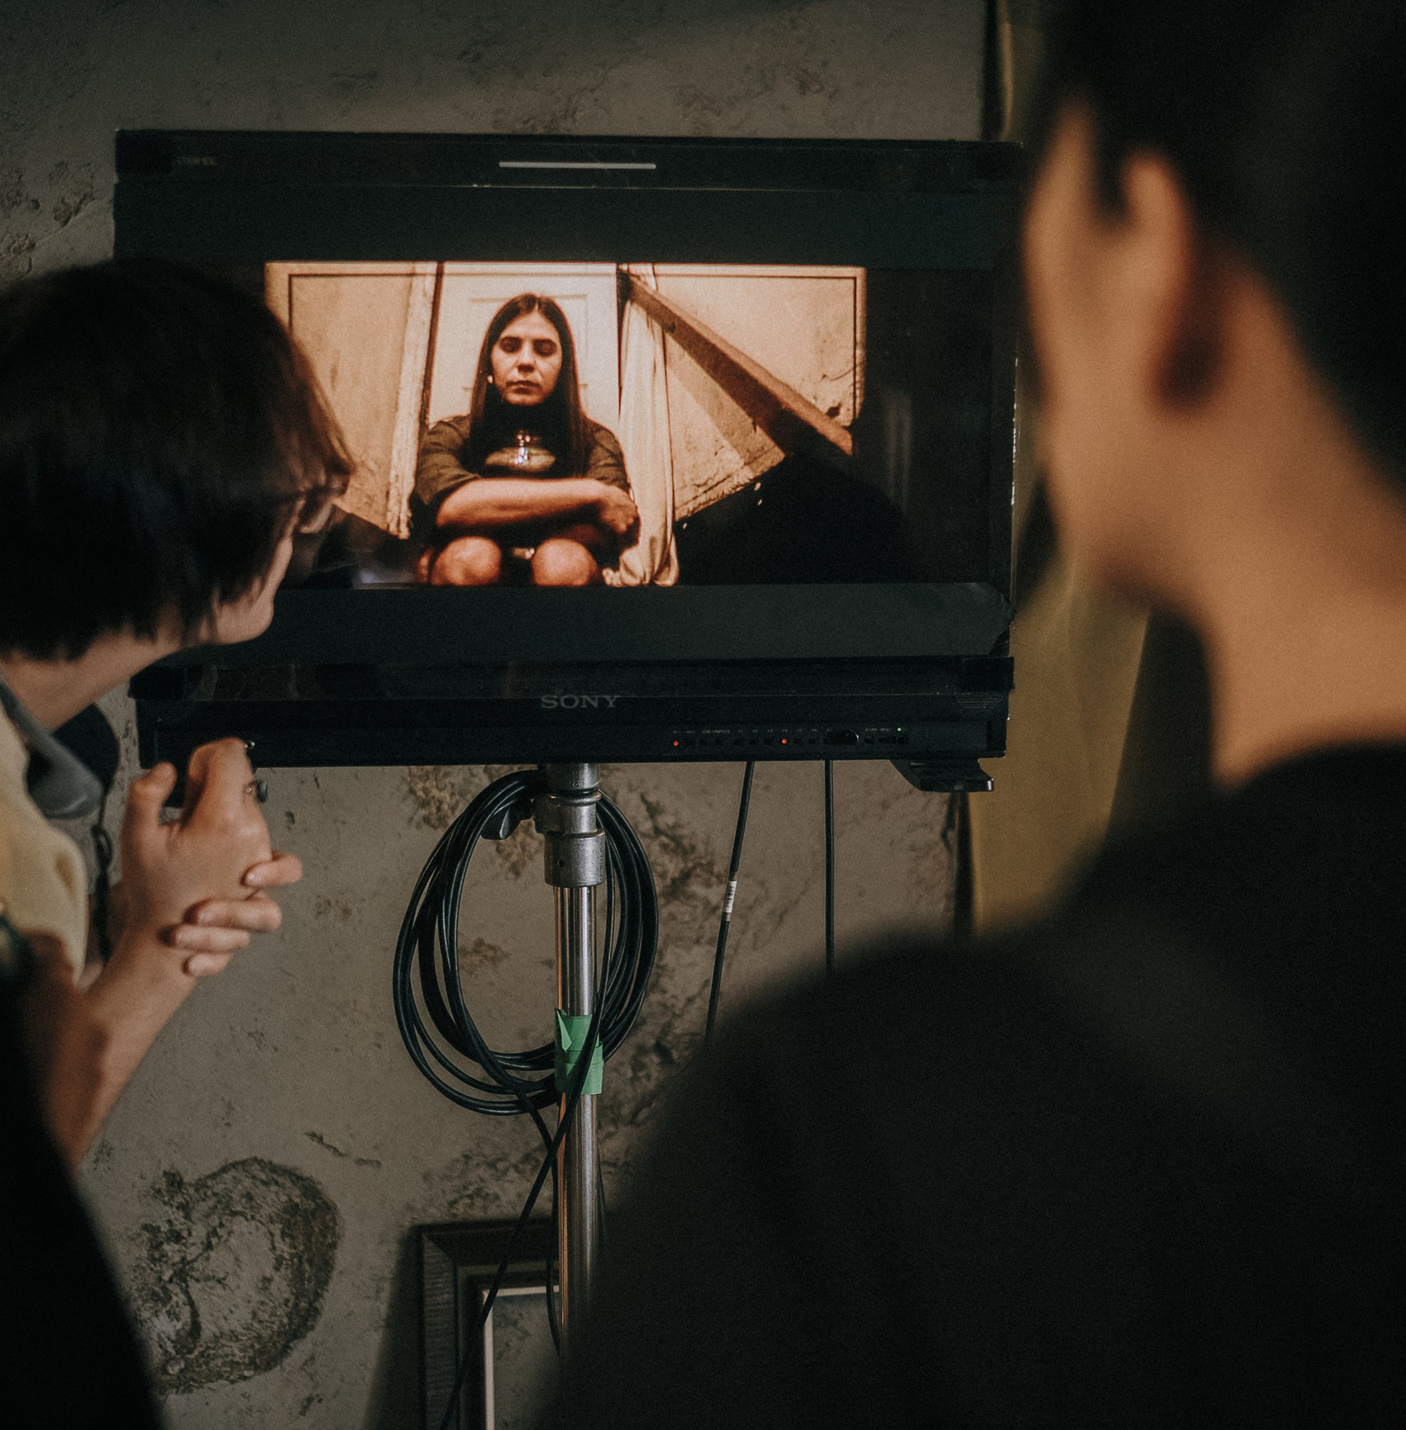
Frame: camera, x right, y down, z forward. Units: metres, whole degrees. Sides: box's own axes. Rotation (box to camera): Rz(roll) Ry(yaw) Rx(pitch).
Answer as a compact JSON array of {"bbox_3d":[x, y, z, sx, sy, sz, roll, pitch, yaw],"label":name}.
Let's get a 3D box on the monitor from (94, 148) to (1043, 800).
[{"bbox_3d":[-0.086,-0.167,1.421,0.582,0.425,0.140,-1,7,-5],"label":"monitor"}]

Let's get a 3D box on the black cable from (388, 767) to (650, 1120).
[{"bbox_3d":[-0.131,0.168,1.530,0.190,0.255,0.070,-1,7,-5],"label":"black cable"}]

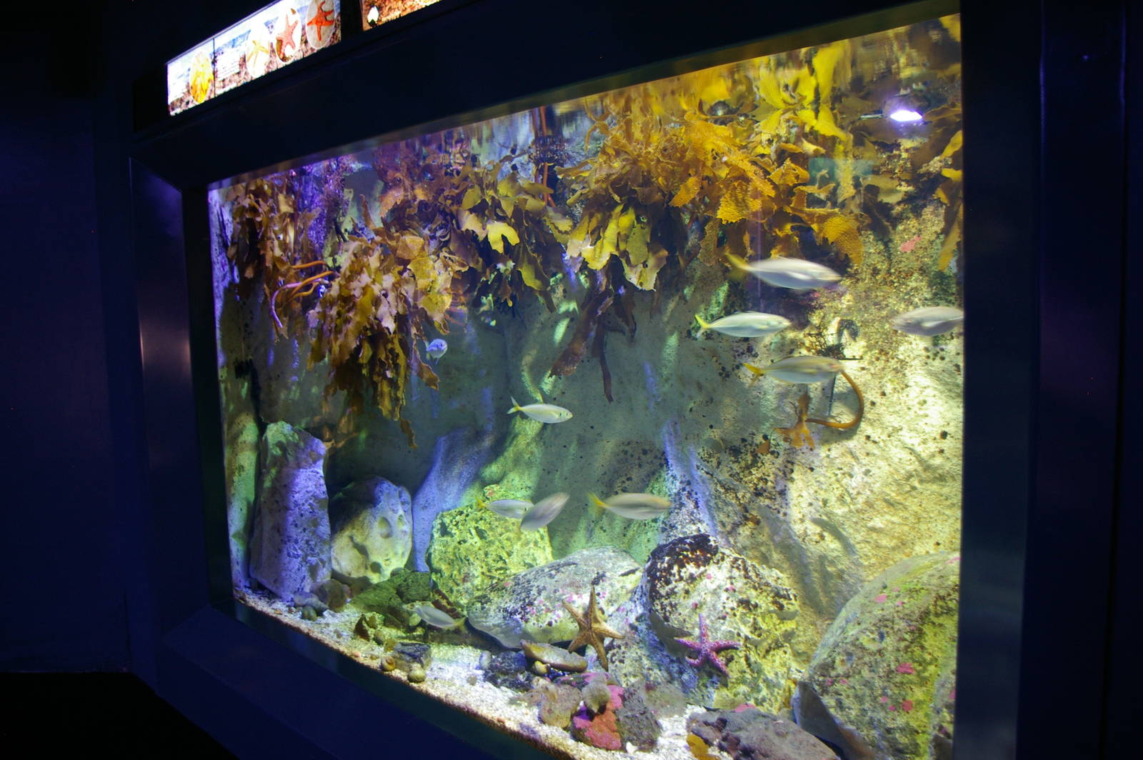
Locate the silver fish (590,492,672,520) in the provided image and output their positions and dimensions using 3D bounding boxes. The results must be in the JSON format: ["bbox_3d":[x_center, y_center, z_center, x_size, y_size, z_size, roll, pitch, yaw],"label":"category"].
[{"bbox_3d":[0.151,0.316,2.150,0.225,0.064,0.033,-6,2,28],"label":"silver fish"}]

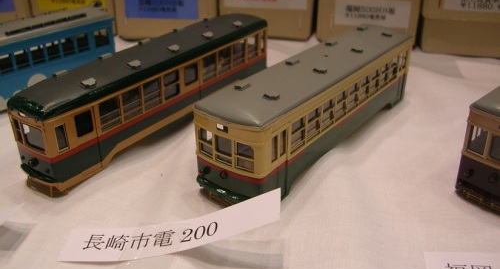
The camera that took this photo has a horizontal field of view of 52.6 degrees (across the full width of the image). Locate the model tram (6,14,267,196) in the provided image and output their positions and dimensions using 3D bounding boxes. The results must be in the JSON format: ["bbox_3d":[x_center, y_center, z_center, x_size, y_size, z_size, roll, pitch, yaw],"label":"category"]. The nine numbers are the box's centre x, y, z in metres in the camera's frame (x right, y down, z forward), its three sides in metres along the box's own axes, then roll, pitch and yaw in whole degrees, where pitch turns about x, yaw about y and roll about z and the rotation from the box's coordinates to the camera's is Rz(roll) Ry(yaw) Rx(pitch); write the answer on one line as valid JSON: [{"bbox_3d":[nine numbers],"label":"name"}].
[{"bbox_3d":[-0.041,-0.025,0.236,0.028,0.038,0.147,17,32,30],"label":"model tram"}]

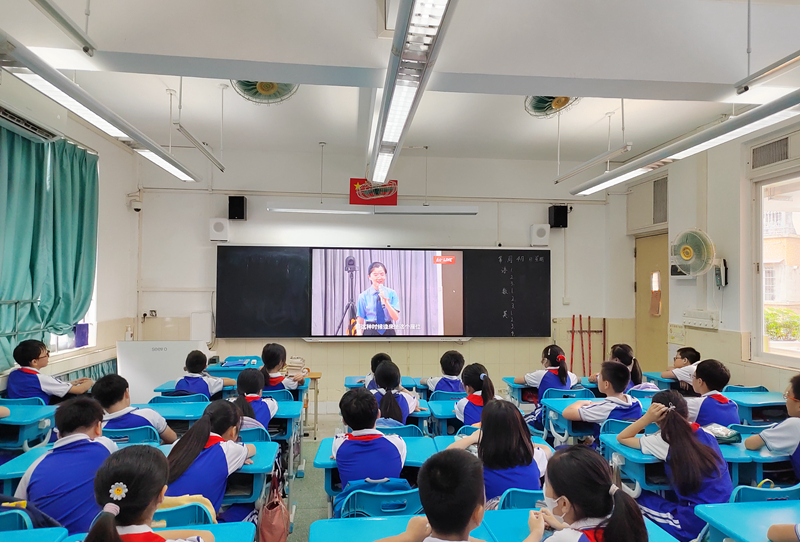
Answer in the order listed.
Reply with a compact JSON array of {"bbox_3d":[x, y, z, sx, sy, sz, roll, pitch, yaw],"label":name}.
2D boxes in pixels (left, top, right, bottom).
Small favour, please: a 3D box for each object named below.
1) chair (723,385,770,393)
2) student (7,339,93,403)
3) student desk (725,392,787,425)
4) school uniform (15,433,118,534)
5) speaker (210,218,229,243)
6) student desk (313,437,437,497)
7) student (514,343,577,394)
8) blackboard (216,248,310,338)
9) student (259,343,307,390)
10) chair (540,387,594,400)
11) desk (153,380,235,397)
[{"bbox_3d":[2.850,1.363,4.624,0.430,0.800,0.460,1,-2,-5],"label":"chair"},{"bbox_3d":[-2.509,1.093,3.893,0.460,1.170,0.600,0,-2,16],"label":"student"},{"bbox_3d":[2.685,1.357,4.065,0.610,0.760,0.420,1,-2,-5],"label":"student desk"},{"bbox_3d":[-1.333,0.920,2.132,0.420,0.480,0.320,0,-2,2],"label":"school uniform"},{"bbox_3d":[-2.191,-0.494,6.488,0.215,0.280,0.150,1,-2,-5],"label":"speaker"},{"bbox_3d":[-0.117,1.300,2.719,0.610,0.765,0.430,1,-2,-3],"label":"student desk"},{"bbox_3d":[1.279,1.193,4.622,0.470,1.090,0.670,1,-2,-21],"label":"student"},{"bbox_3d":[-1.675,0.257,6.584,1.137,1.142,0.080,1,-2,-6],"label":"blackboard"},{"bbox_3d":[-0.959,1.165,4.346,0.430,1.120,0.580,0,-2,10],"label":"student"},{"bbox_3d":[1.293,1.332,4.333,0.420,0.800,0.460,1,-2,-5],"label":"chair"},{"bbox_3d":[-1.648,1.325,4.411,0.610,0.760,0.420,1,-2,-5],"label":"desk"}]

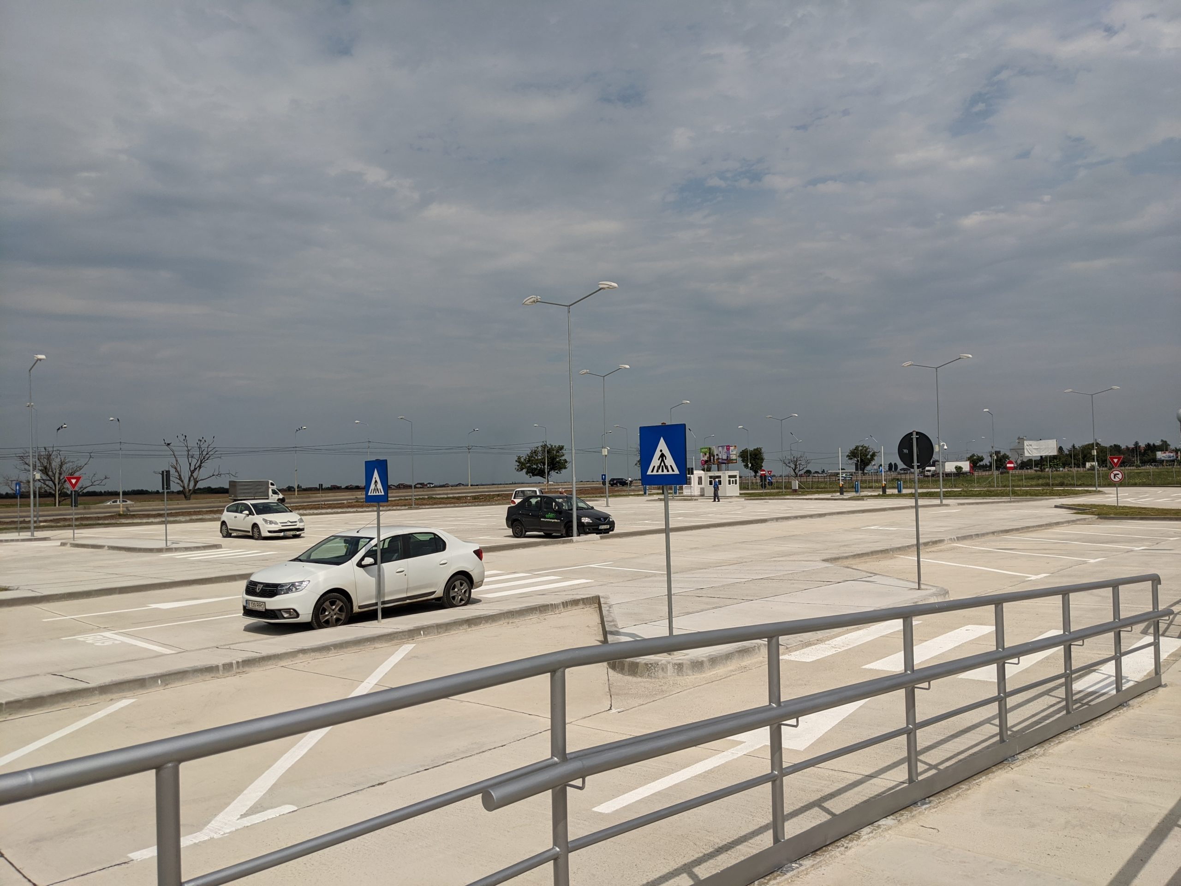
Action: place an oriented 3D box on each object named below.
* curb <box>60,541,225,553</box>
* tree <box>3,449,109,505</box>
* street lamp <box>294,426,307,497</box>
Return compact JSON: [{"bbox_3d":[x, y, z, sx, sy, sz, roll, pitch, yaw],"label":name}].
[{"bbox_3d":[-16.351,3.659,32.915,9.300,0.140,2.350,-4,-3,40],"label":"curb"},{"bbox_3d":[-68.952,4.410,119.000,13.400,7.600,11.500,0,-3,-30],"label":"tree"},{"bbox_3d":[-40.858,2.817,130.094,2.600,10.100,0.400,-4,-3,41],"label":"street lamp"}]

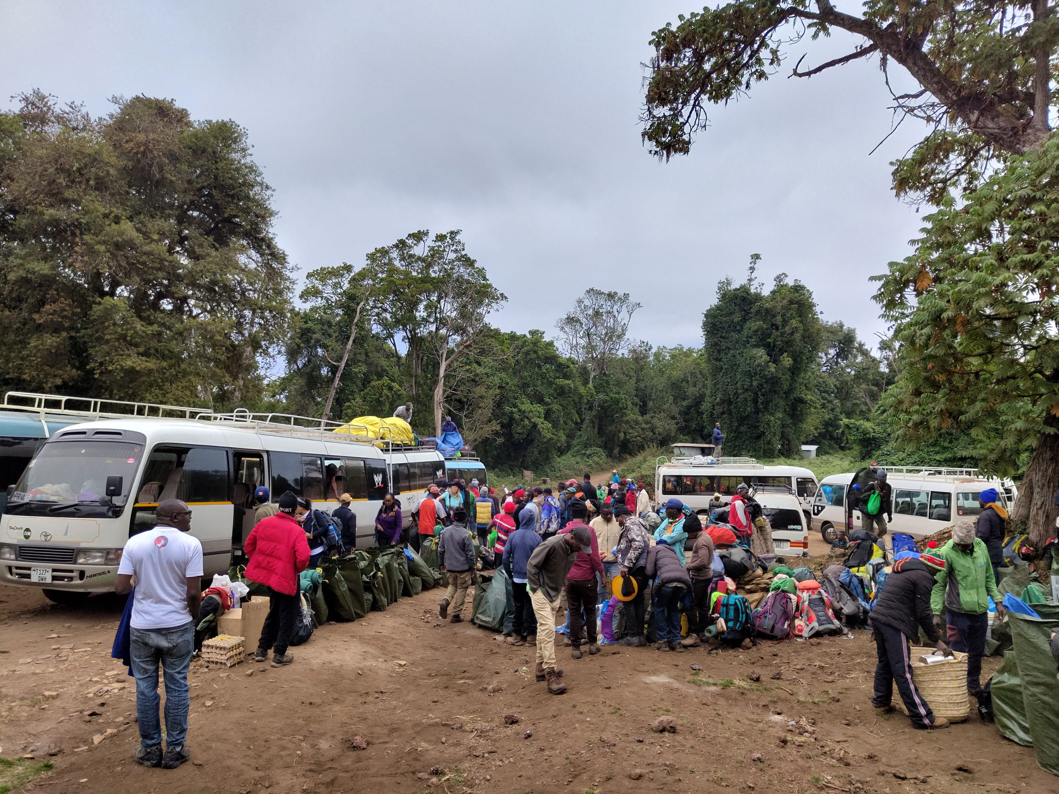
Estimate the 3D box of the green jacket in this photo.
[{"bbox_3d":[4.250,1.752,7.150,0.570,0.730,0.330,0,-6,-3],"label":"green jacket"}]

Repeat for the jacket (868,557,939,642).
[{"bbox_3d":[3.330,1.825,6.545,0.420,0.660,0.480,37,-14,-9],"label":"jacket"}]

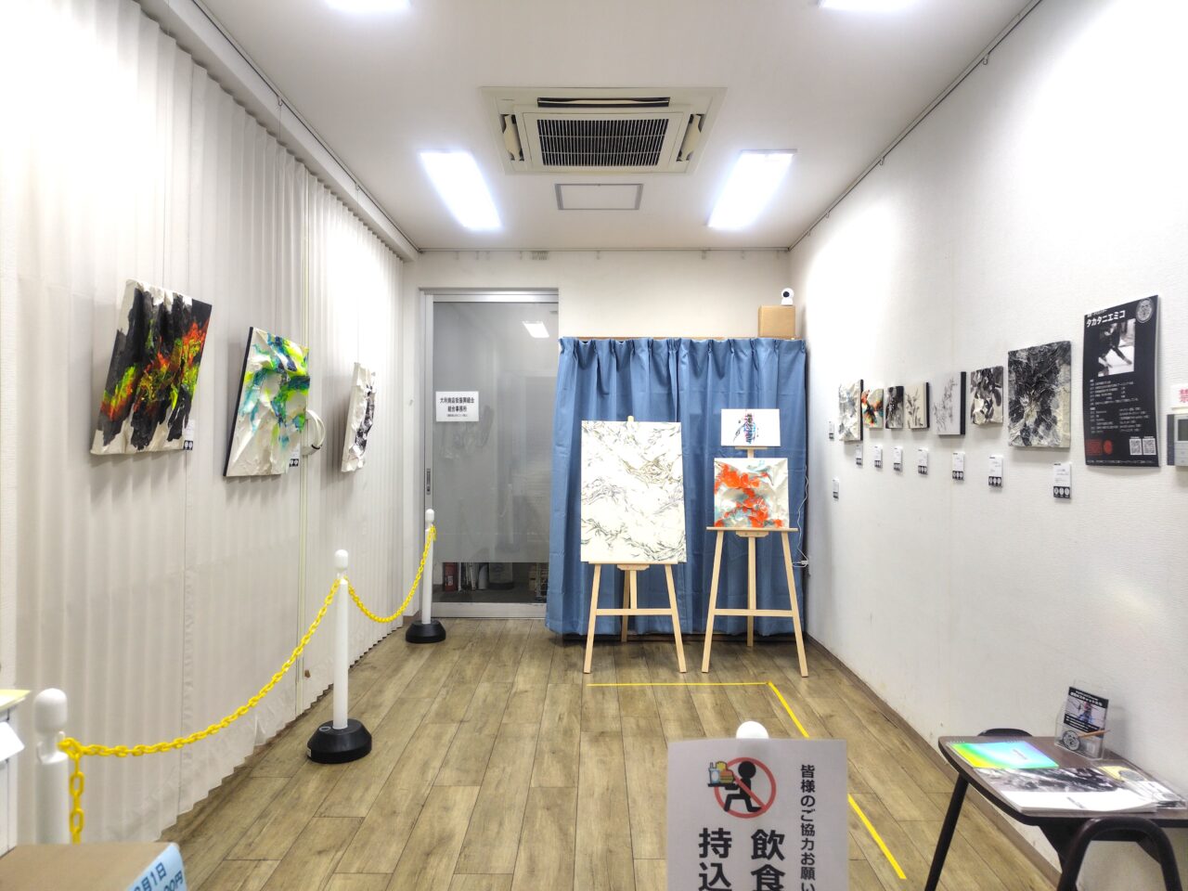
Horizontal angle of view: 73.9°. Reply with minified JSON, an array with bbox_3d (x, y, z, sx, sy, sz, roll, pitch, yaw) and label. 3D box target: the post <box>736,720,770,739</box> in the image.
[{"bbox_3d":[0.275,0.906,1.372,0.277,0.857,0.277,0,1,0],"label":"post"}]

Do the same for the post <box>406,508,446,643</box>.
[{"bbox_3d":[-1.087,0.840,5.160,0.265,0.848,0.265,0,0,0],"label":"post"}]

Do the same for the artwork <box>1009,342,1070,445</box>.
[{"bbox_3d":[1.353,-0.147,2.408,0.023,0.305,0.303,0,0,0],"label":"artwork"}]

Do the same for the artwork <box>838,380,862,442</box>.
[{"bbox_3d":[1.372,-0.185,4.210,0.026,0.320,0.345,0,1,0],"label":"artwork"}]

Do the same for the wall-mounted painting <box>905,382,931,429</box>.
[{"bbox_3d":[1.354,-0.163,3.301,0.023,0.184,0.184,0,0,0],"label":"wall-mounted painting"}]

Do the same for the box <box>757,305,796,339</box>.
[{"bbox_3d":[1.228,-0.815,5.280,0.228,0.207,0.160,0,1,0],"label":"box"}]

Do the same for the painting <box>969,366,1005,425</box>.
[{"bbox_3d":[1.372,-0.170,2.757,0.025,0.188,0.195,0,1,0],"label":"painting"}]

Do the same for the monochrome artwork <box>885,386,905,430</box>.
[{"bbox_3d":[1.373,-0.171,3.600,0.024,0.188,0.185,0,1,0],"label":"monochrome artwork"}]

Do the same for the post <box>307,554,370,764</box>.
[{"bbox_3d":[-1.080,0.873,3.360,0.277,0.857,0.277,0,1,0],"label":"post"}]

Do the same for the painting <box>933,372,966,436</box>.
[{"bbox_3d":[1.354,-0.155,3.013,0.022,0.231,0.236,0,0,0],"label":"painting"}]

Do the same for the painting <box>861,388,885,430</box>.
[{"bbox_3d":[1.353,-0.174,3.822,0.027,0.186,0.205,0,0,0],"label":"painting"}]

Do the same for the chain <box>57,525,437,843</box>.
[{"bbox_3d":[-1.015,0.716,3.320,0.110,0.390,3.700,0,0,-1],"label":"chain"}]

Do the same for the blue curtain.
[{"bbox_3d":[0.550,0.267,5.110,1.648,1.890,0.190,0,0,0],"label":"blue curtain"}]

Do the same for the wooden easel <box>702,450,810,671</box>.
[{"bbox_3d":[0.905,0.612,4.540,0.580,1.260,0.540,0,1,7],"label":"wooden easel"}]

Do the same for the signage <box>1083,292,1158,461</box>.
[{"bbox_3d":[1.356,-0.156,2.049,0.011,0.415,0.290,0,0,0],"label":"signage"}]

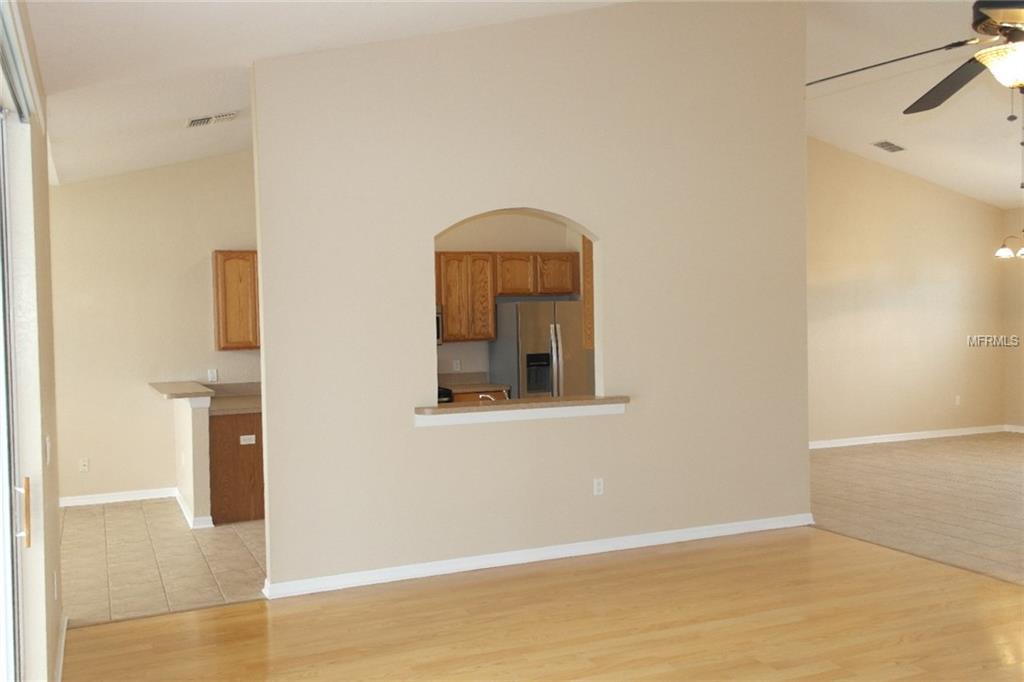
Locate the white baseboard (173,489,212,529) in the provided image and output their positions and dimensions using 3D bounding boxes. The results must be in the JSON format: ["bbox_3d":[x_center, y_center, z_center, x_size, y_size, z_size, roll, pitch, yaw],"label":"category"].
[{"bbox_3d":[-2.740,1.421,7.365,0.174,0.087,1.410,-1,1,-26],"label":"white baseboard"}]

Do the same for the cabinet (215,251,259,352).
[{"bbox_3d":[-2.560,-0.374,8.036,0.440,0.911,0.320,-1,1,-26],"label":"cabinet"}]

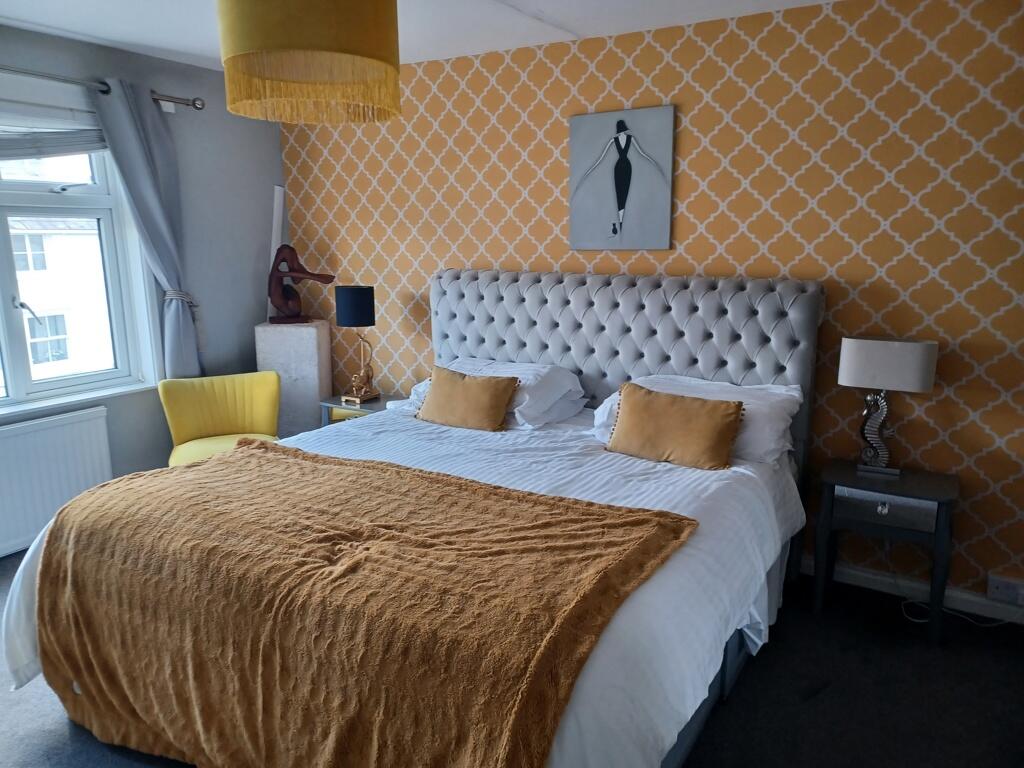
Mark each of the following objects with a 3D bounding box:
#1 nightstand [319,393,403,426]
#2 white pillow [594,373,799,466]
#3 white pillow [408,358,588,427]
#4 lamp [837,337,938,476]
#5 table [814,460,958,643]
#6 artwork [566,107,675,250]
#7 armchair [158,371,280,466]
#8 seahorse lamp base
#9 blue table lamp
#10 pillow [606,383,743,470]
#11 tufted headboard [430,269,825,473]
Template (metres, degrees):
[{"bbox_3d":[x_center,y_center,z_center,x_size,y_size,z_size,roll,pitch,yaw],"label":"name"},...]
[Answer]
[{"bbox_3d":[-0.789,0.371,4.194,0.450,0.555,0.330,7,14,32],"label":"nightstand"},{"bbox_3d":[0.683,0.125,2.844,0.770,0.180,0.440,7,44,32],"label":"white pillow"},{"bbox_3d":[-0.100,0.033,3.337,0.780,0.180,0.440,7,44,32],"label":"white pillow"},{"bbox_3d":[1.397,0.091,2.780,0.315,0.515,0.170,6,14,29],"label":"lamp"},{"bbox_3d":[1.424,0.626,2.835,0.450,0.555,0.320,6,14,30],"label":"table"},{"bbox_3d":[0.484,-0.903,3.305,0.500,0.600,0.030,7,14,32],"label":"artwork"},{"bbox_3d":[-1.416,0.390,3.638,0.550,0.775,0.600,-5,13,-17],"label":"armchair"},{"bbox_3d":[1.395,0.178,2.794,0.150,0.338,0.085,7,14,32],"label":"seahorse lamp base"},{"bbox_3d":[-0.855,-0.221,4.111,0.210,0.640,0.210,-1,12,0],"label":"blue table lamp"},{"bbox_3d":[0.587,0.146,2.692,0.480,0.130,0.300,7,57,32],"label":"pillow"},{"bbox_3d":[0.414,0.100,3.443,1.855,1.220,0.210,7,14,32],"label":"tufted headboard"}]

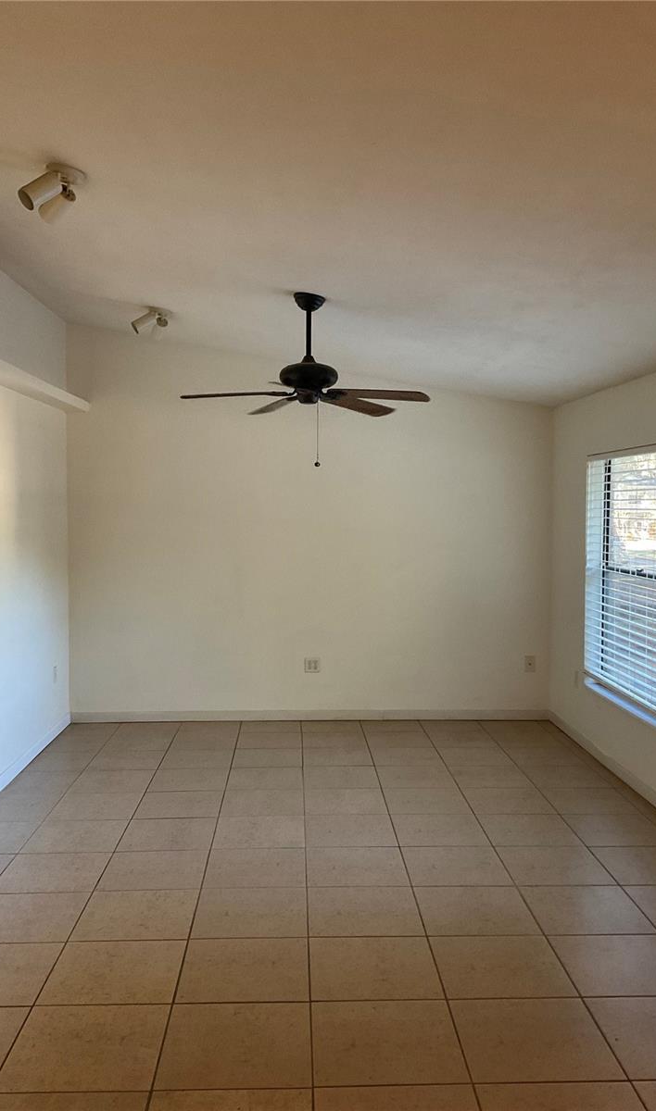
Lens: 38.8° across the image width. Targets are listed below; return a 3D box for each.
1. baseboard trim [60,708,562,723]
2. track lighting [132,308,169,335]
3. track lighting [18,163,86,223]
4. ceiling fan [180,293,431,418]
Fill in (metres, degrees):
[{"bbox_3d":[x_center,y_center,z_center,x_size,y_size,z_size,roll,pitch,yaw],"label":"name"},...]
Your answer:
[{"bbox_3d":[-0.115,1.218,7.056,3.615,0.081,0.015,0,3,-2],"label":"baseboard trim"},{"bbox_3d":[-1.074,-1.436,5.806,0.240,0.184,0.220,1,3,10],"label":"track lighting"},{"bbox_3d":[-0.975,-1.290,3.353,0.235,0.183,0.220,0,3,-2],"label":"track lighting"},{"bbox_3d":[-0.092,-1.038,4.717,1.280,0.565,1.280,0,3,-2],"label":"ceiling fan"}]

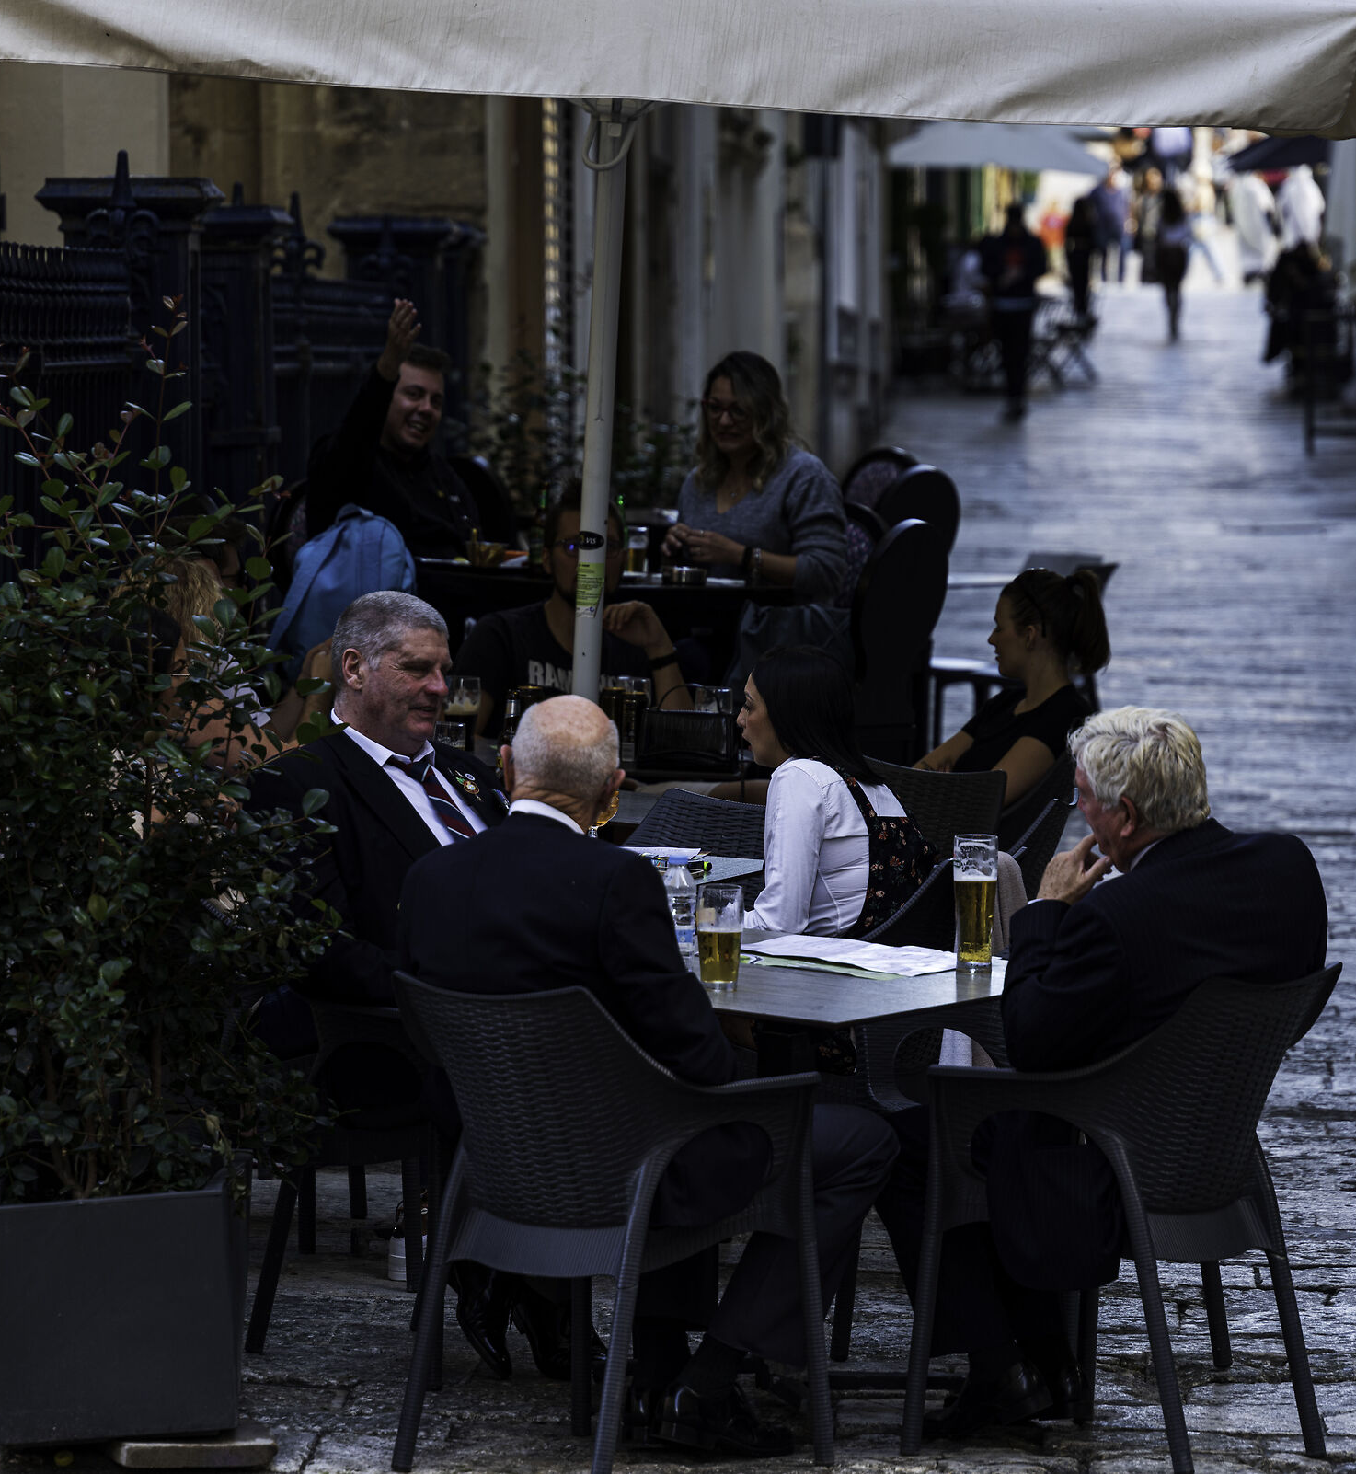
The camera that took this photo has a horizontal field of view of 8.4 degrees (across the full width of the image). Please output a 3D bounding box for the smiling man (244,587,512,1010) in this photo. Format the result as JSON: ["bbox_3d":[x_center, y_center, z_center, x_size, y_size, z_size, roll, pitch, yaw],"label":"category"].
[{"bbox_3d":[-0.429,0.417,16.146,0.570,1.350,0.760,-5,7,-38],"label":"smiling man"}]

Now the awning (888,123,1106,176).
[{"bbox_3d":[2.782,-5.197,80.000,2.100,0.600,2.100,0,4,0],"label":"awning"}]

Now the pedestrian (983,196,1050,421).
[{"bbox_3d":[2.721,-3.409,74.085,0.520,1.750,0.380,0,6,4],"label":"pedestrian"}]

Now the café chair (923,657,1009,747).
[{"bbox_3d":[1.048,-0.195,30.300,0.560,0.820,0.500,2,4,30],"label":"café chair"}]

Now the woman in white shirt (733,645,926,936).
[{"bbox_3d":[0.204,0.476,16.850,0.720,1.250,0.480,1,4,12],"label":"woman in white shirt"}]

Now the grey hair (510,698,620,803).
[{"bbox_3d":[-0.191,0.045,15.550,0.185,0.240,0.220,8,9,11],"label":"grey hair"}]

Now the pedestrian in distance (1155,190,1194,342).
[{"bbox_3d":[5.617,-5.316,104.083,0.450,1.700,0.400,0,6,3],"label":"pedestrian in distance"}]

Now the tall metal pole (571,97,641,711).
[{"bbox_3d":[-0.159,-0.203,17.265,0.056,2.350,0.056,2,6,0],"label":"tall metal pole"}]

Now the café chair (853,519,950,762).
[{"bbox_3d":[0.301,-0.017,21.800,0.600,1.020,0.520,3,6,28],"label":"café chair"}]

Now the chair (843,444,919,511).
[{"bbox_3d":[0.410,-0.280,24.700,0.500,0.980,0.560,5,7,41],"label":"chair"}]

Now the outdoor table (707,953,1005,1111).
[{"bbox_3d":[0.183,0.770,15.386,0.800,0.740,0.800,5,7,42],"label":"outdoor table"}]

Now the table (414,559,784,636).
[{"bbox_3d":[-0.149,-0.047,22.836,1.100,0.740,0.750,2,6,18],"label":"table"}]

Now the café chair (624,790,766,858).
[{"bbox_3d":[0.031,0.533,17.541,0.580,0.840,0.580,4,7,35],"label":"café chair"}]

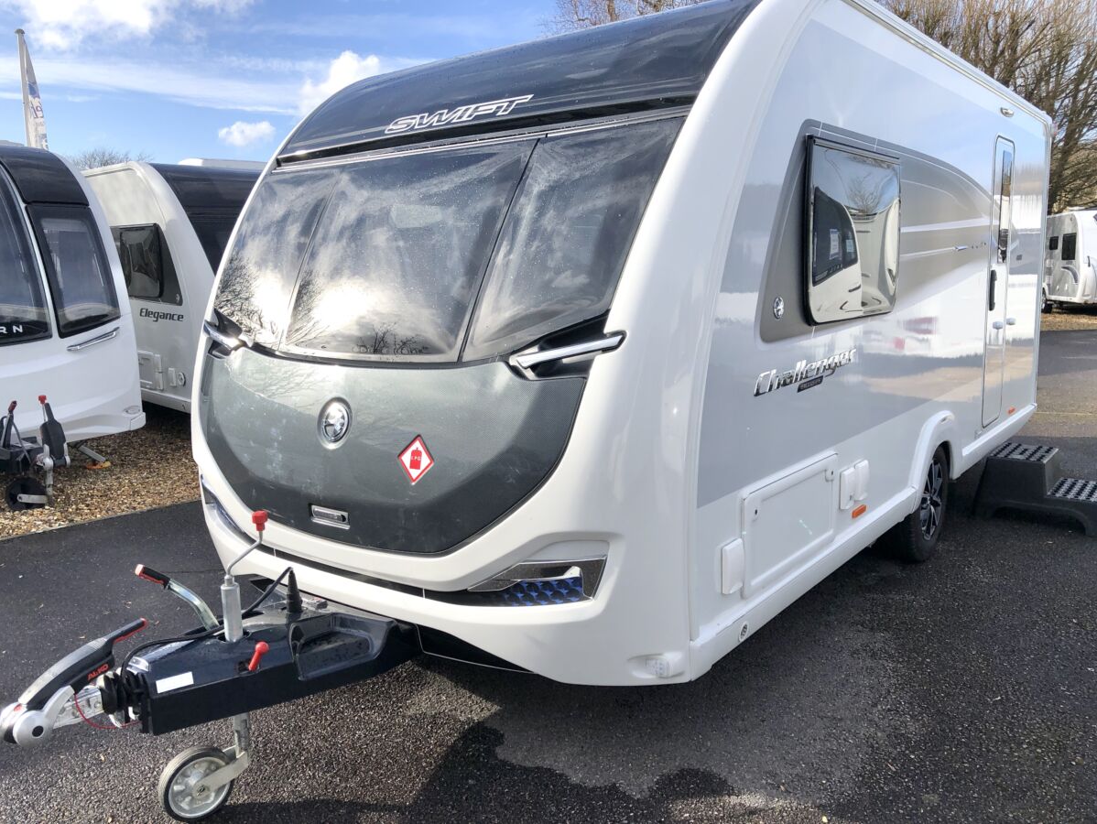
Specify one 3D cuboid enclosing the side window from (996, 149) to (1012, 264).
[{"bbox_3d":[2.811,-1.264,5.486,0.030,0.680,0.290,5,11,37],"label":"side window"}]

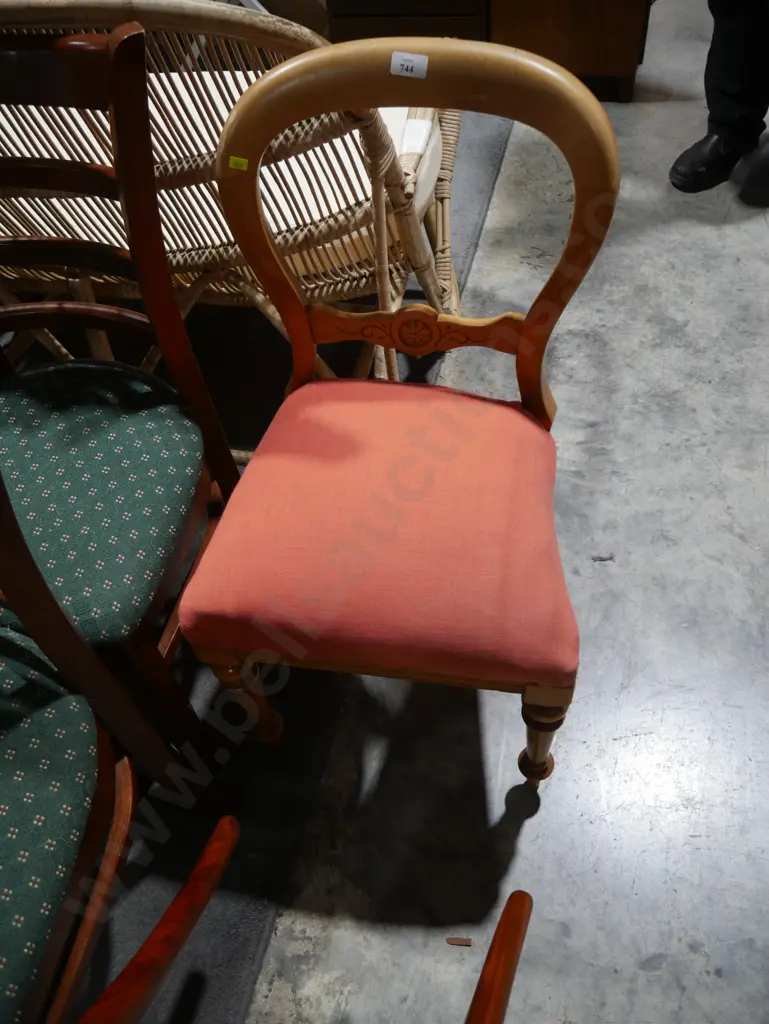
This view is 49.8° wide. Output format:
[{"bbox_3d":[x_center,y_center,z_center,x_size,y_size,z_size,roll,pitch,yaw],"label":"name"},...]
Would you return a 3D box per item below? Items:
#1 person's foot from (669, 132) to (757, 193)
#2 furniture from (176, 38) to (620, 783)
[{"bbox_3d":[0.951,-1.050,2.390,0.292,0.120,0.108,-38,55,-25],"label":"person's foot"},{"bbox_3d":[0.024,-0.042,1.089,0.475,0.891,0.525,5,54,10],"label":"furniture"}]

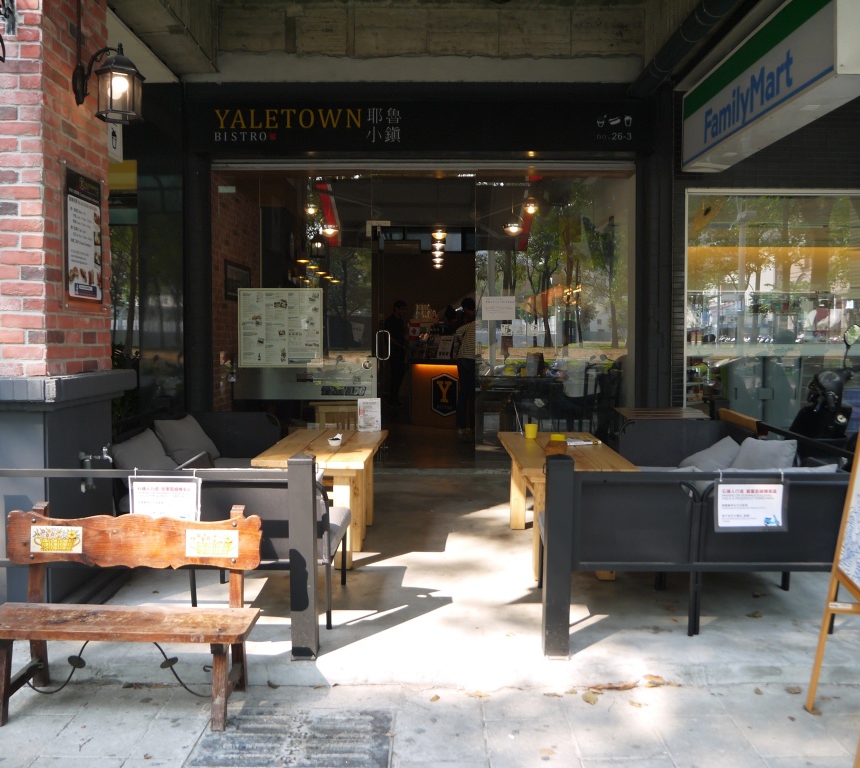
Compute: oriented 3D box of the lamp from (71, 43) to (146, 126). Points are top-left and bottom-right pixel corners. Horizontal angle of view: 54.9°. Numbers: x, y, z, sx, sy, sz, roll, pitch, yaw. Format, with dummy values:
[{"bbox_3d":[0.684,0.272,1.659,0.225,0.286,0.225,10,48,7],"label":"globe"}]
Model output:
[{"bbox_3d":[-1.762,-1.662,4.535,0.360,0.450,0.260,0,3,0],"label":"lamp"}]

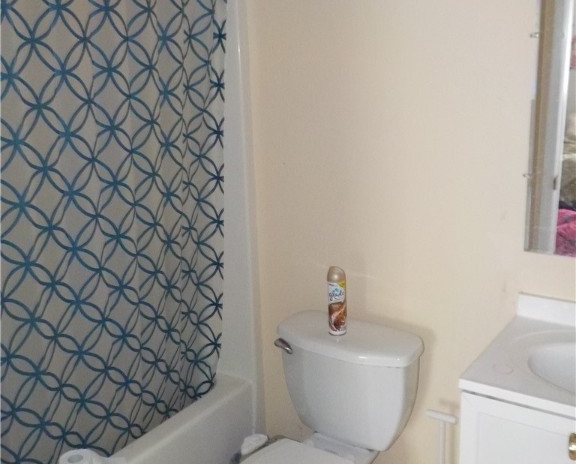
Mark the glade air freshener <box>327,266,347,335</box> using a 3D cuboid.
[{"bbox_3d":[0.149,0.206,2.015,0.055,0.210,0.055,-1,15,4],"label":"glade air freshener"}]

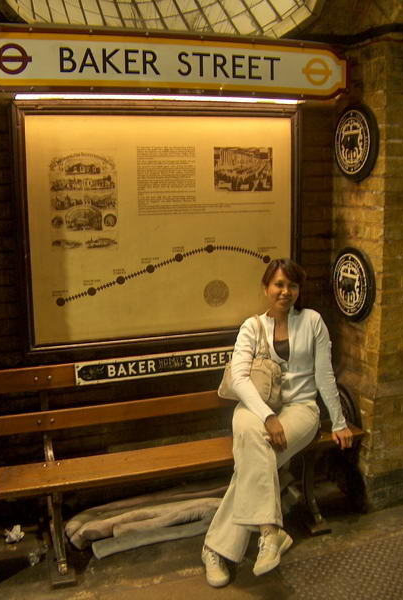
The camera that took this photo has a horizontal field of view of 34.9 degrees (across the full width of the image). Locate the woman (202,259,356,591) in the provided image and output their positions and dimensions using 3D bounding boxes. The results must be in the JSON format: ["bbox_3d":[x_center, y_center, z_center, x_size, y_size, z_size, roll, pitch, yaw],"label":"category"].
[{"bbox_3d":[0.344,0.470,2.758,0.598,1.283,0.675,0,10,6],"label":"woman"}]

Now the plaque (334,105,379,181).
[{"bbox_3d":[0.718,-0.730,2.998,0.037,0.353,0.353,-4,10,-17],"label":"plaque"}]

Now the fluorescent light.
[{"bbox_3d":[-0.155,-0.871,2.764,1.254,0.043,0.048,-4,10,-17],"label":"fluorescent light"}]

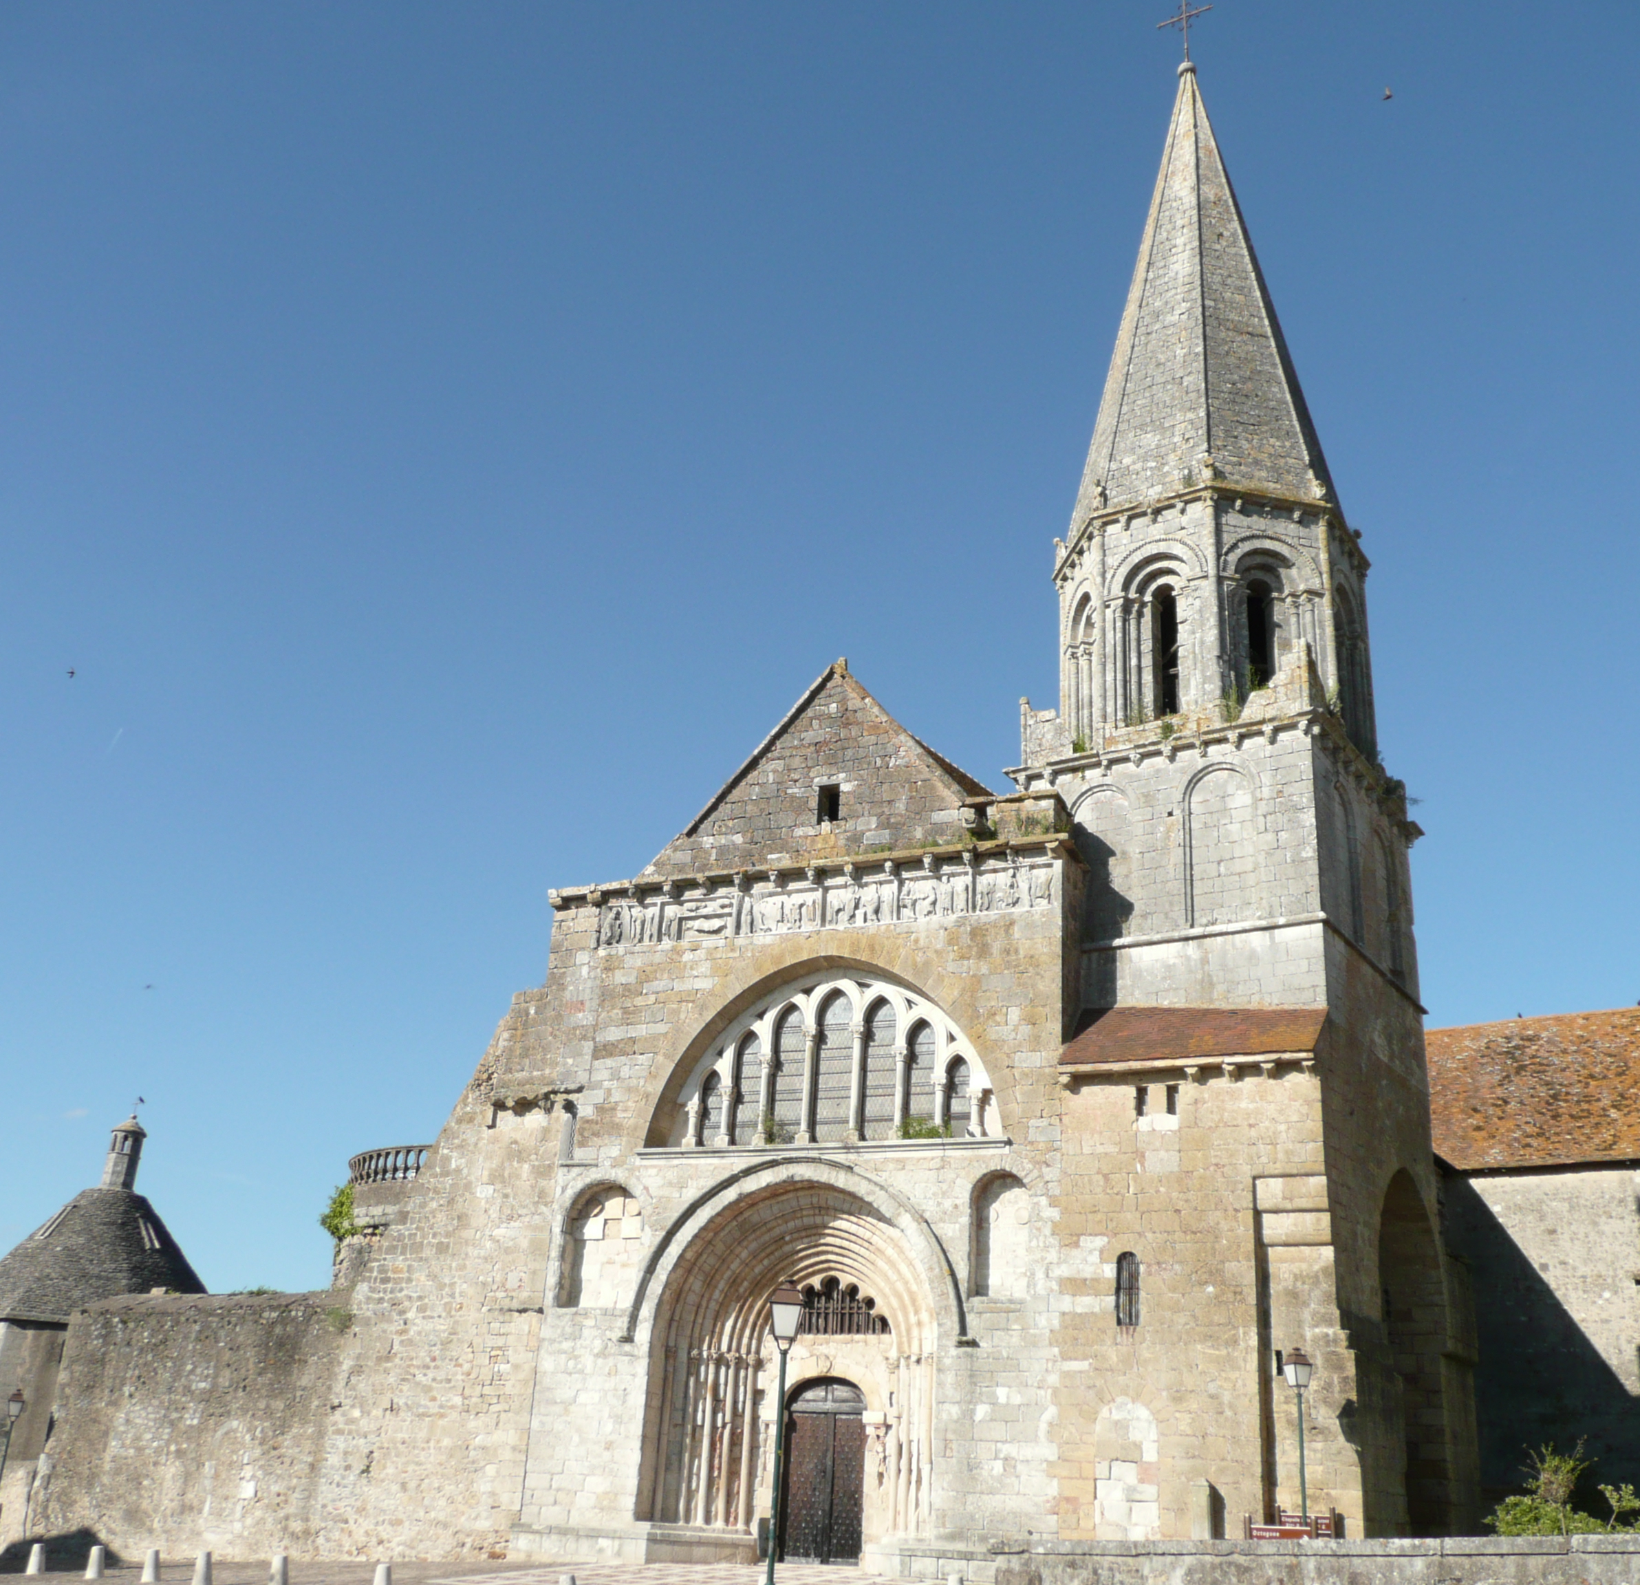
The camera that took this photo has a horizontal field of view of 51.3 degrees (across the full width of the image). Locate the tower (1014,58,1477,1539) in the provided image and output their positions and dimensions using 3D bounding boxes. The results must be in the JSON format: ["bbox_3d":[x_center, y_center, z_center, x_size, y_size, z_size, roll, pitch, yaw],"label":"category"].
[{"bbox_3d":[8.751,-2.568,37.826,6.778,36.556,7.030,-12,-28,32],"label":"tower"}]

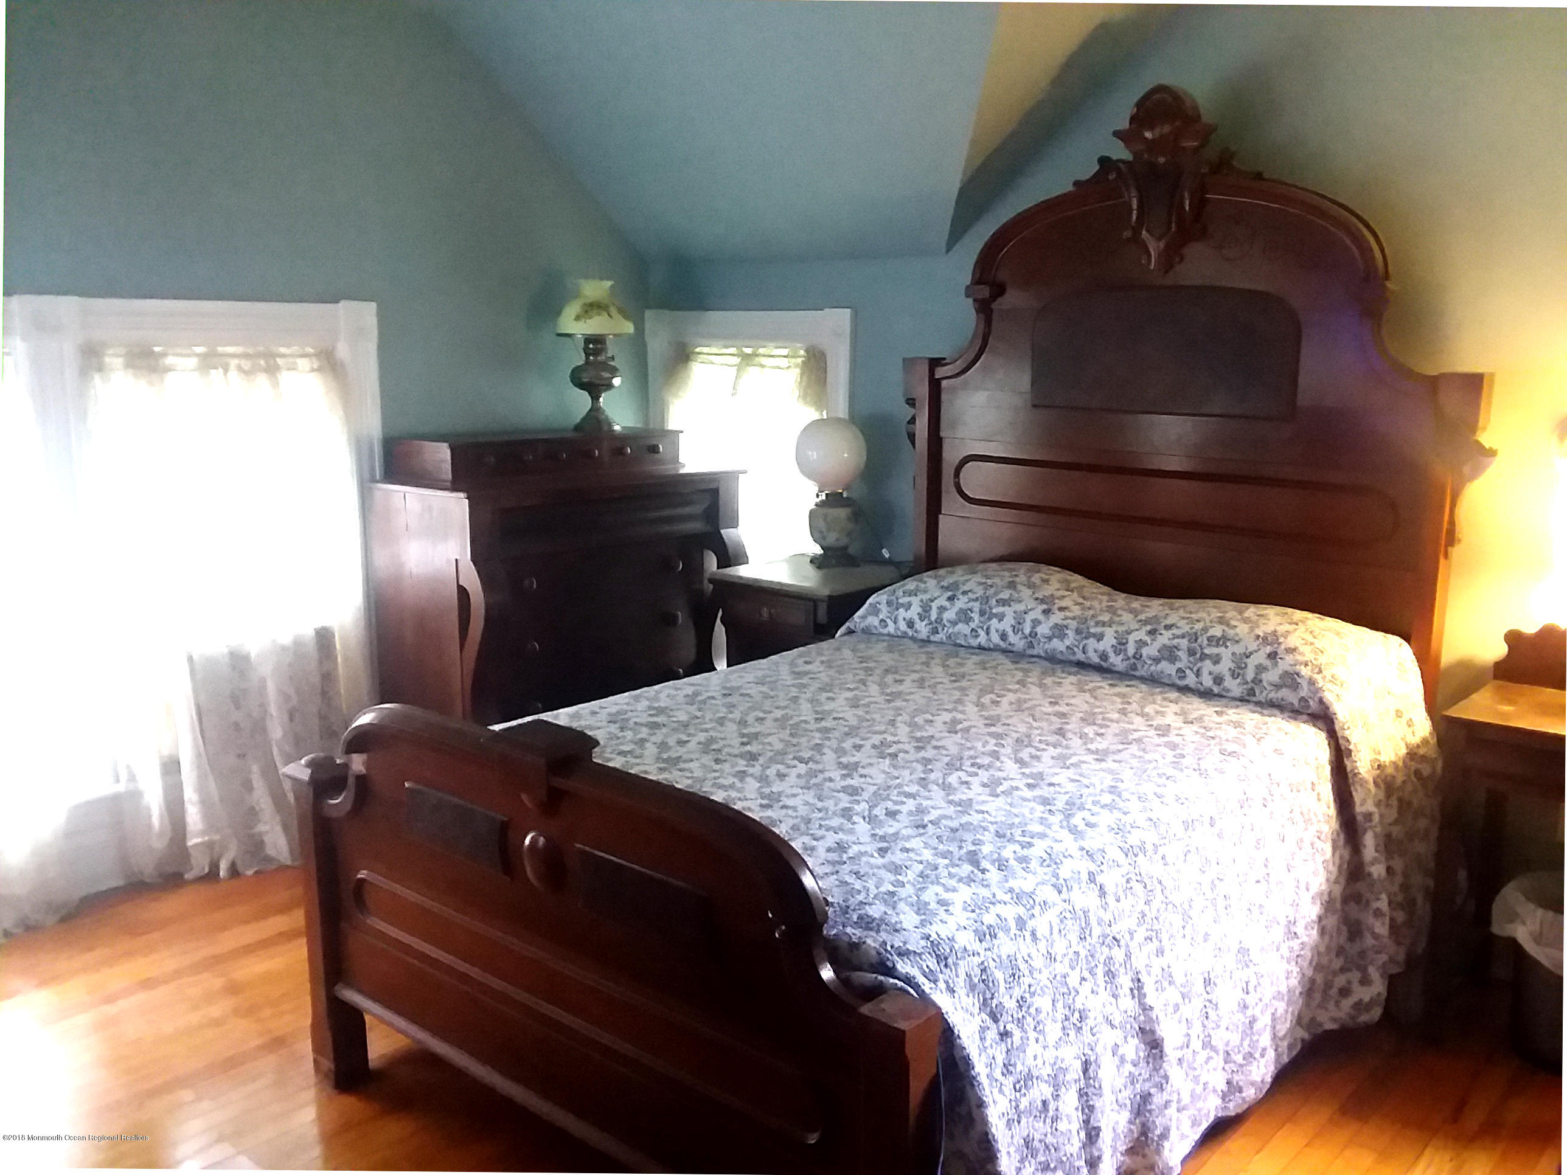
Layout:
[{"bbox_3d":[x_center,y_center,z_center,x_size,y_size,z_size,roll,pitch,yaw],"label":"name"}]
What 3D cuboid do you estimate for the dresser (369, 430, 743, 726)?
[{"bbox_3d":[-0.703,0.081,4.296,0.548,1.159,1.103,10,14,38],"label":"dresser"}]

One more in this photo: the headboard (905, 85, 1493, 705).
[{"bbox_3d":[1.008,-0.241,3.569,1.603,2.124,0.163,10,14,38],"label":"headboard"}]

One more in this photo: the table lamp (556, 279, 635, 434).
[{"bbox_3d":[-0.626,-0.771,4.389,0.263,0.503,0.263,1,11,0],"label":"table lamp"}]

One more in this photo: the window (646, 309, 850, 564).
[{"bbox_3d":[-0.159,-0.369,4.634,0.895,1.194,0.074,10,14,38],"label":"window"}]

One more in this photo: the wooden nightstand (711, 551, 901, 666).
[{"bbox_3d":[0.092,0.325,4.169,0.459,0.755,0.488,10,14,38],"label":"wooden nightstand"}]

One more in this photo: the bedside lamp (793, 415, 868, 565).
[{"bbox_3d":[0.153,-0.308,4.220,0.237,0.477,0.237,1,11,0],"label":"bedside lamp"}]

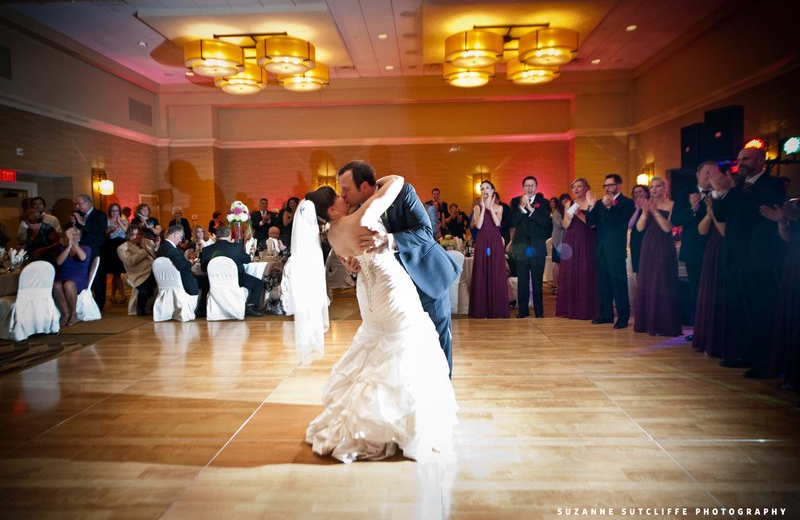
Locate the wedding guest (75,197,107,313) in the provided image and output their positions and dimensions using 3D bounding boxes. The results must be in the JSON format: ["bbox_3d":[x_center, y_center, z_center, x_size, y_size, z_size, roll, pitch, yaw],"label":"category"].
[{"bbox_3d":[-4.398,-0.077,7.659,0.450,1.720,0.520,-1,4,-4],"label":"wedding guest"}]

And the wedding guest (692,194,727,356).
[{"bbox_3d":[2.912,0.013,4.945,0.460,1.680,0.480,-3,5,-28],"label":"wedding guest"}]

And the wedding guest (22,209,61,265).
[{"bbox_3d":[-5.172,0.040,7.731,0.540,1.520,0.460,-3,5,-25],"label":"wedding guest"}]

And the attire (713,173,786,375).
[{"bbox_3d":[2.864,0.107,4.380,0.480,1.610,0.560,-3,5,-23],"label":"attire"}]

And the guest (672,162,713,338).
[{"bbox_3d":[3.089,-0.103,5.572,0.460,1.810,0.560,-4,5,-37],"label":"guest"}]

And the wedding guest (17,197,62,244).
[{"bbox_3d":[-5.902,-0.144,8.700,0.600,1.740,0.420,-3,5,-27],"label":"wedding guest"}]

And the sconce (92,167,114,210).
[{"bbox_3d":[-6.699,-1.587,12.000,0.330,0.950,0.420,-1,4,3],"label":"sconce"}]

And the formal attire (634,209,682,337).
[{"bbox_3d":[2.813,0.120,5.800,0.480,1.360,0.500,-5,6,-39],"label":"formal attire"}]

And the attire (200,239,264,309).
[{"bbox_3d":[-2.209,0.205,7.306,0.680,1.030,0.680,1,5,21],"label":"attire"}]

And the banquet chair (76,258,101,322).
[{"bbox_3d":[-4.363,0.366,7.300,0.560,0.890,0.450,-4,6,-37],"label":"banquet chair"}]

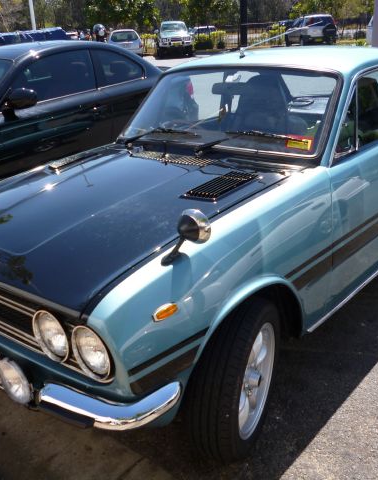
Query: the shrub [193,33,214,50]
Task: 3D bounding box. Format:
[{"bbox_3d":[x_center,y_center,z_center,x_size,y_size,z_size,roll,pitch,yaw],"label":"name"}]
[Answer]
[{"bbox_3d":[0.882,-12.078,31.500,1.150,1.050,1.150,-3,21,3],"label":"shrub"}]

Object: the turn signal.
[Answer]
[{"bbox_3d":[-0.062,0.193,1.389,0.030,0.042,0.088,14,27,39],"label":"turn signal"}]

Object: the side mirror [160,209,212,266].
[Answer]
[{"bbox_3d":[0.005,-0.008,1.479,0.115,0.155,0.150,14,27,38],"label":"side mirror"}]

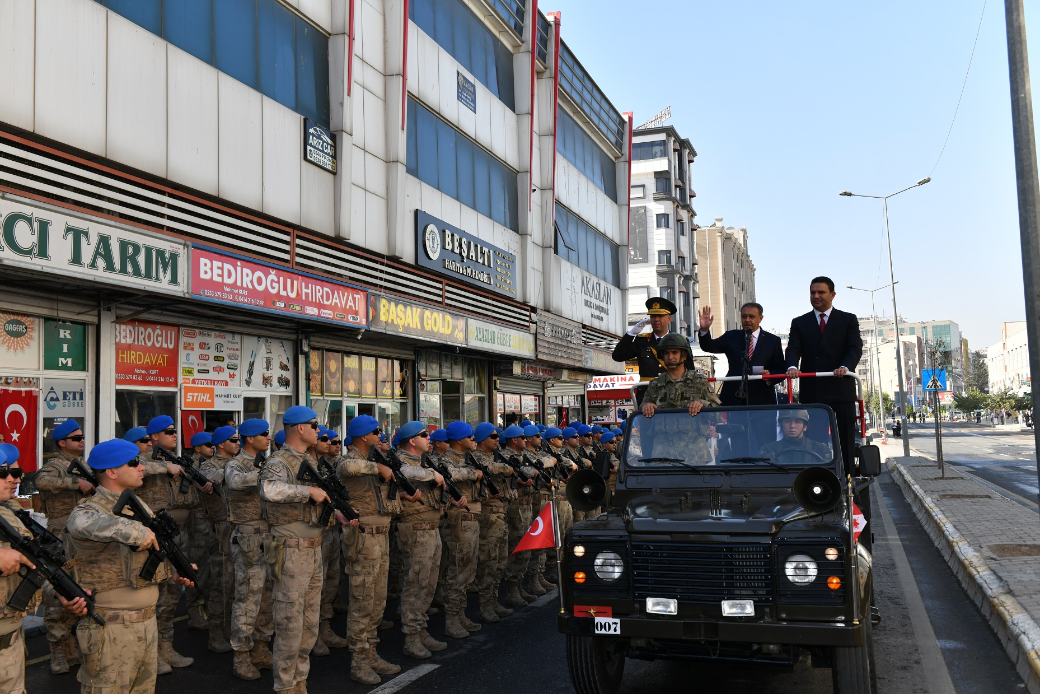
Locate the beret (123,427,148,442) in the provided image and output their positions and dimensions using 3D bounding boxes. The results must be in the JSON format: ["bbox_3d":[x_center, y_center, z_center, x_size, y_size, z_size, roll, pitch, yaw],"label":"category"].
[{"bbox_3d":[-3.137,0.722,8.050,0.210,0.130,0.190,-4,-5,26],"label":"beret"}]

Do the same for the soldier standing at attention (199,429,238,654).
[{"bbox_3d":[-2.390,1.564,8.187,0.540,1.800,0.600,-3,-5,18],"label":"soldier standing at attention"}]

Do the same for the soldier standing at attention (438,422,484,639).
[{"bbox_3d":[-0.436,1.534,8.448,0.540,1.790,0.600,-3,-5,18],"label":"soldier standing at attention"}]

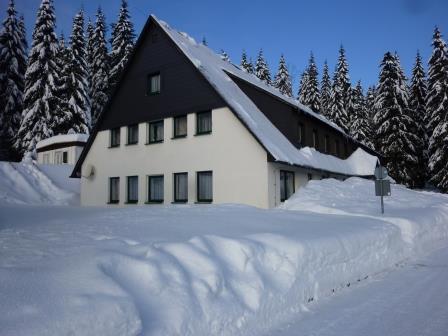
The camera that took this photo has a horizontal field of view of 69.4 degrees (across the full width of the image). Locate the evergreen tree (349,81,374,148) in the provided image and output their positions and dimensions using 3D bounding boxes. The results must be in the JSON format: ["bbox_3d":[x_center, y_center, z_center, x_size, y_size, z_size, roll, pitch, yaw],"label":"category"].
[{"bbox_3d":[19.671,-4.220,45.302,4.400,16.506,4.400,-1,-5,0],"label":"evergreen tree"}]

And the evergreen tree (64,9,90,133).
[{"bbox_3d":[-17.958,-8.865,39.078,4.200,21.793,4.200,-1,-5,0],"label":"evergreen tree"}]

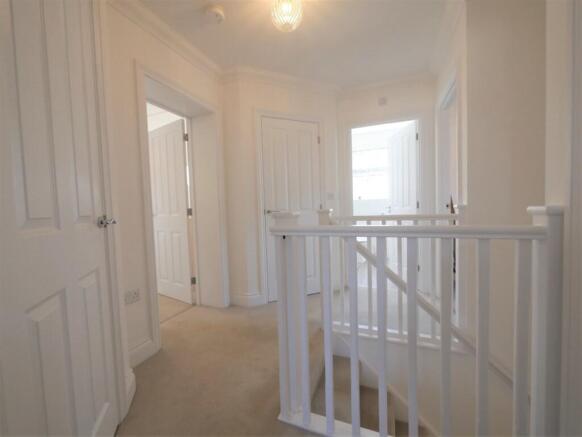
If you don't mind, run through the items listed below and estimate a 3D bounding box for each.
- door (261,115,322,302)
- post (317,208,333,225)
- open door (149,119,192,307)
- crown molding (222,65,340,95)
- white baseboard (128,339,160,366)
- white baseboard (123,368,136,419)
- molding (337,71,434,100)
[{"bbox_3d":[0.020,-0.097,2.683,0.682,1.981,0.040,-3,3,-23],"label":"door"},{"bbox_3d":[0.312,0.426,1.994,0.105,0.995,0.105,-1,3,21],"label":"post"},{"bbox_3d":[-1.410,-0.052,2.739,0.757,1.981,0.040,0,3,33],"label":"open door"},{"bbox_3d":[0.028,-1.478,2.568,1.180,0.095,0.100,-3,3,-23],"label":"crown molding"},{"bbox_3d":[-1.033,0.923,1.628,0.020,0.124,0.240,-1,3,21],"label":"white baseboard"},{"bbox_3d":[-0.881,0.931,1.268,0.022,0.130,0.218,-3,3,-19],"label":"white baseboard"},{"bbox_3d":[1.029,-1.514,2.630,1.040,0.095,0.095,-1,3,19],"label":"molding"}]

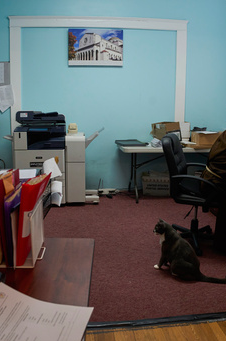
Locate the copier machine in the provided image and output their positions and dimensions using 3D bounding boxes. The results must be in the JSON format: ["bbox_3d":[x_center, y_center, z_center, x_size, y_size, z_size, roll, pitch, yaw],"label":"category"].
[{"bbox_3d":[-0.804,-0.194,4.550,0.860,1.140,0.660,-1,10,-5],"label":"copier machine"}]

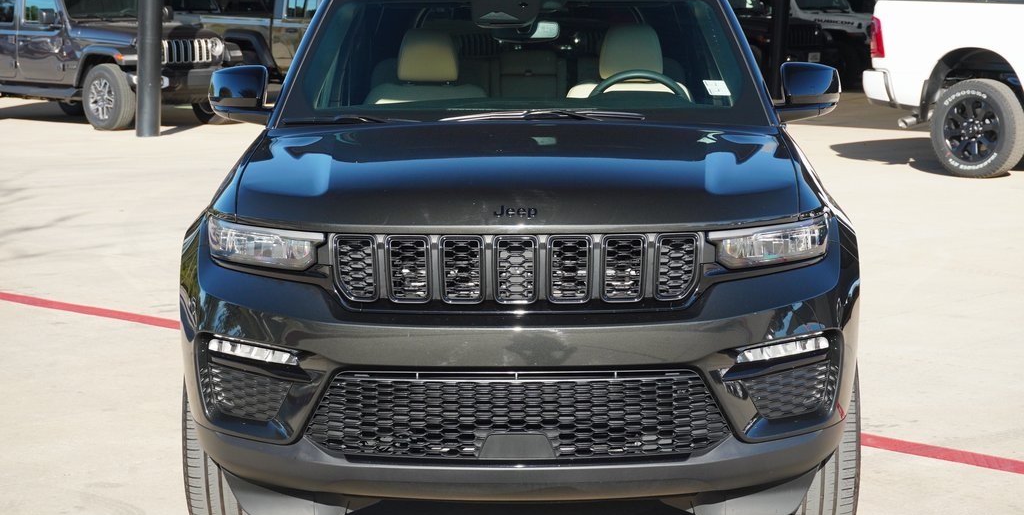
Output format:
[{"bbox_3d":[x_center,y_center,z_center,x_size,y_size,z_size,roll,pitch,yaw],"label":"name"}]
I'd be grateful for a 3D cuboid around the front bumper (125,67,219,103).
[{"bbox_3d":[-3.859,-2.089,25.068,0.360,0.390,1.660,7,10,43],"label":"front bumper"}]

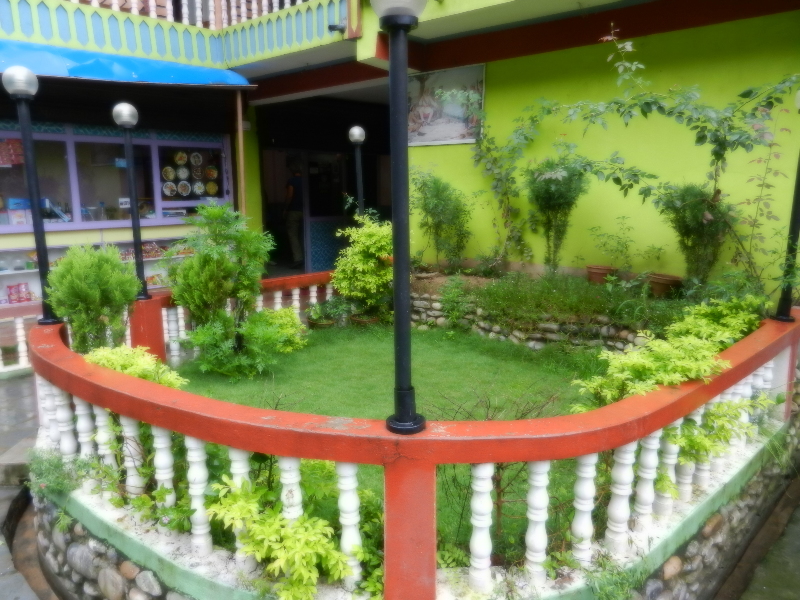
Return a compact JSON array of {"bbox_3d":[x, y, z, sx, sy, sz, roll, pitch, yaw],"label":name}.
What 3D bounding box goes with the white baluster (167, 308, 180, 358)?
[{"bbox_3d":[-1.720,0.257,4.387,0.077,0.445,0.077,-5,11,-22],"label":"white baluster"}]

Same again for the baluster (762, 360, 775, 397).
[{"bbox_3d":[1.988,0.460,3.130,0.077,0.445,0.077,6,12,33],"label":"baluster"}]

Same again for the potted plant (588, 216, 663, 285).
[{"bbox_3d":[2.198,-0.482,5.631,0.693,0.662,0.462,5,12,26],"label":"potted plant"}]

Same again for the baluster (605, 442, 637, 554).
[{"bbox_3d":[0.789,0.710,2.070,0.072,0.448,0.072,4,12,22],"label":"baluster"}]

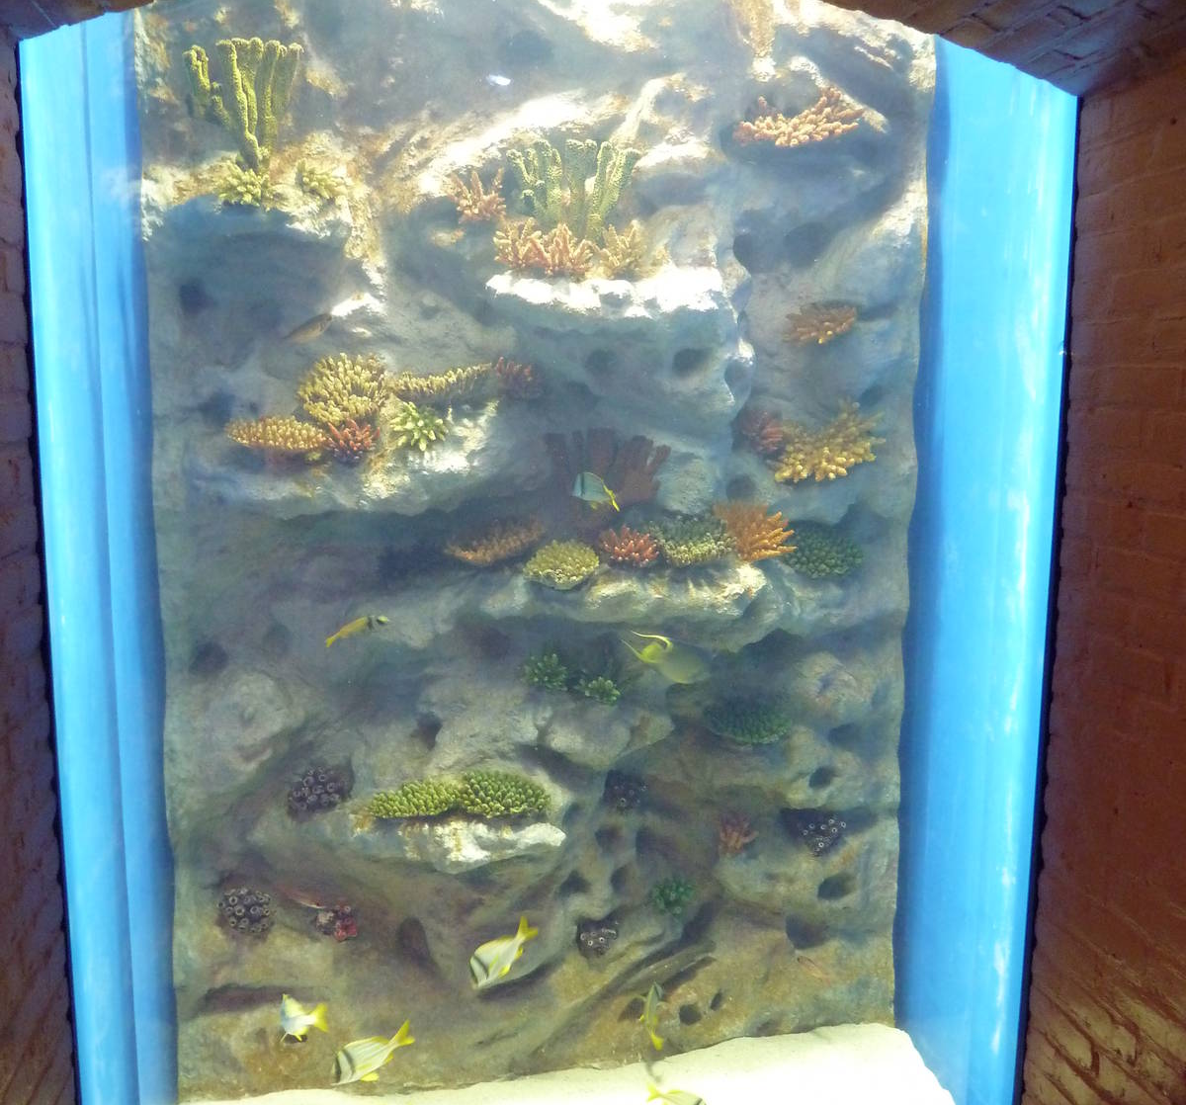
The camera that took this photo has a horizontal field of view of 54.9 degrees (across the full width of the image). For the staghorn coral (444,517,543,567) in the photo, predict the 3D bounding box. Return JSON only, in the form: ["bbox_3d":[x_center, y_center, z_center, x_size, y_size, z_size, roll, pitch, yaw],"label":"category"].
[{"bbox_3d":[-0.183,-0.020,2.094,0.179,0.085,0.120,-1,8,-9],"label":"staghorn coral"}]

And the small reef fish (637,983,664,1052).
[{"bbox_3d":[0.109,0.877,2.153,0.035,0.060,0.140,1,30,3],"label":"small reef fish"}]

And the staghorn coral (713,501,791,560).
[{"bbox_3d":[0.280,-0.039,2.020,0.130,0.102,0.110,-1,8,-10],"label":"staghorn coral"}]

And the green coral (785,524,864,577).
[{"bbox_3d":[0.431,-0.002,2.120,0.134,0.097,0.110,-1,8,-9],"label":"green coral"}]

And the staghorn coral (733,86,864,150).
[{"bbox_3d":[0.362,-0.764,2.009,0.219,0.100,0.140,-1,8,-9],"label":"staghorn coral"}]

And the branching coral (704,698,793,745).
[{"bbox_3d":[0.289,0.316,2.129,0.154,0.075,0.130,-1,8,-9],"label":"branching coral"}]

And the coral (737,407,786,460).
[{"bbox_3d":[0.316,-0.224,2.146,0.082,0.094,0.075,-1,8,-9],"label":"coral"}]

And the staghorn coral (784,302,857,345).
[{"bbox_3d":[0.427,-0.425,2.136,0.120,0.074,0.085,-1,8,-9],"label":"staghorn coral"}]

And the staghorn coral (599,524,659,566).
[{"bbox_3d":[0.067,-0.011,2.103,0.108,0.071,0.090,-1,8,-9],"label":"staghorn coral"}]

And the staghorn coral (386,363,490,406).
[{"bbox_3d":[-0.262,-0.288,1.958,0.176,0.069,0.110,-1,8,-9],"label":"staghorn coral"}]

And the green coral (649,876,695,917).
[{"bbox_3d":[0.152,0.664,2.203,0.083,0.074,0.065,-1,8,-9],"label":"green coral"}]

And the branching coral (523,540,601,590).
[{"bbox_3d":[-0.059,0.021,2.063,0.132,0.083,0.110,-1,8,-9],"label":"branching coral"}]

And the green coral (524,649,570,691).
[{"bbox_3d":[-0.084,0.213,2.064,0.081,0.069,0.075,-1,8,-9],"label":"green coral"}]

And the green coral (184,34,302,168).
[{"bbox_3d":[-0.576,-0.740,1.893,0.182,0.200,0.110,-1,8,-9],"label":"green coral"}]

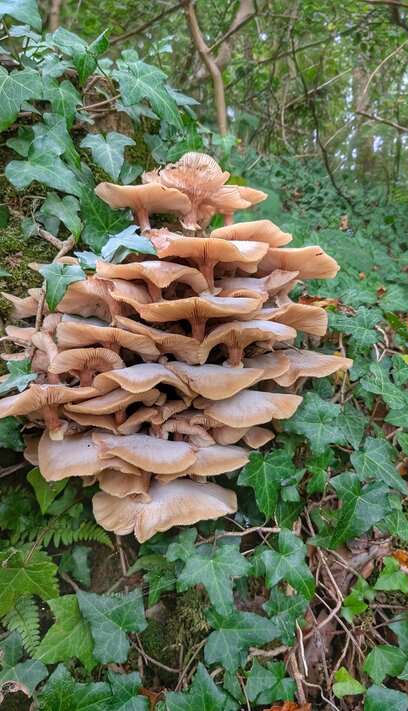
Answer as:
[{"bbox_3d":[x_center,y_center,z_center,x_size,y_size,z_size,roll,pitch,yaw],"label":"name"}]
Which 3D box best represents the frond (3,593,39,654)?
[{"bbox_3d":[-0.198,0.298,0.541,0.040,0.063,0.015,-20,-28,-11],"label":"frond"}]

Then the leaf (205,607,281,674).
[{"bbox_3d":[0.044,0.335,0.580,0.084,0.064,0.022,0,-27,0],"label":"leaf"}]

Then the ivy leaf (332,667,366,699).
[{"bbox_3d":[0.177,0.397,0.600,0.037,0.029,0.015,1,-30,7],"label":"ivy leaf"}]

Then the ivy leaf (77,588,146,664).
[{"bbox_3d":[-0.107,0.313,0.570,0.073,0.076,0.022,0,-24,0],"label":"ivy leaf"}]

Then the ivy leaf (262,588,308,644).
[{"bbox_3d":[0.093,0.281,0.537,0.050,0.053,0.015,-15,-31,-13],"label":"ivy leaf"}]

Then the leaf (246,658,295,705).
[{"bbox_3d":[0.072,0.352,0.532,0.053,0.018,0.041,4,50,3],"label":"leaf"}]

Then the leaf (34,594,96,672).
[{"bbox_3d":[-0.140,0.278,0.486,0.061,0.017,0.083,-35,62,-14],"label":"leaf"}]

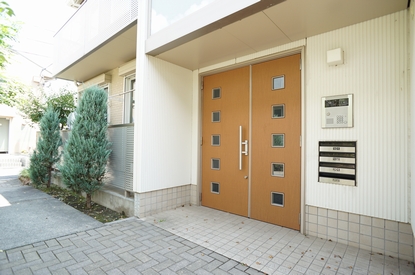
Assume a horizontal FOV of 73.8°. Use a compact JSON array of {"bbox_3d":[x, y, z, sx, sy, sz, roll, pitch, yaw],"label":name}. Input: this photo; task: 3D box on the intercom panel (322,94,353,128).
[{"bbox_3d":[1.344,-0.261,2.859,0.302,0.332,0.035,-1,-2,45],"label":"intercom panel"}]

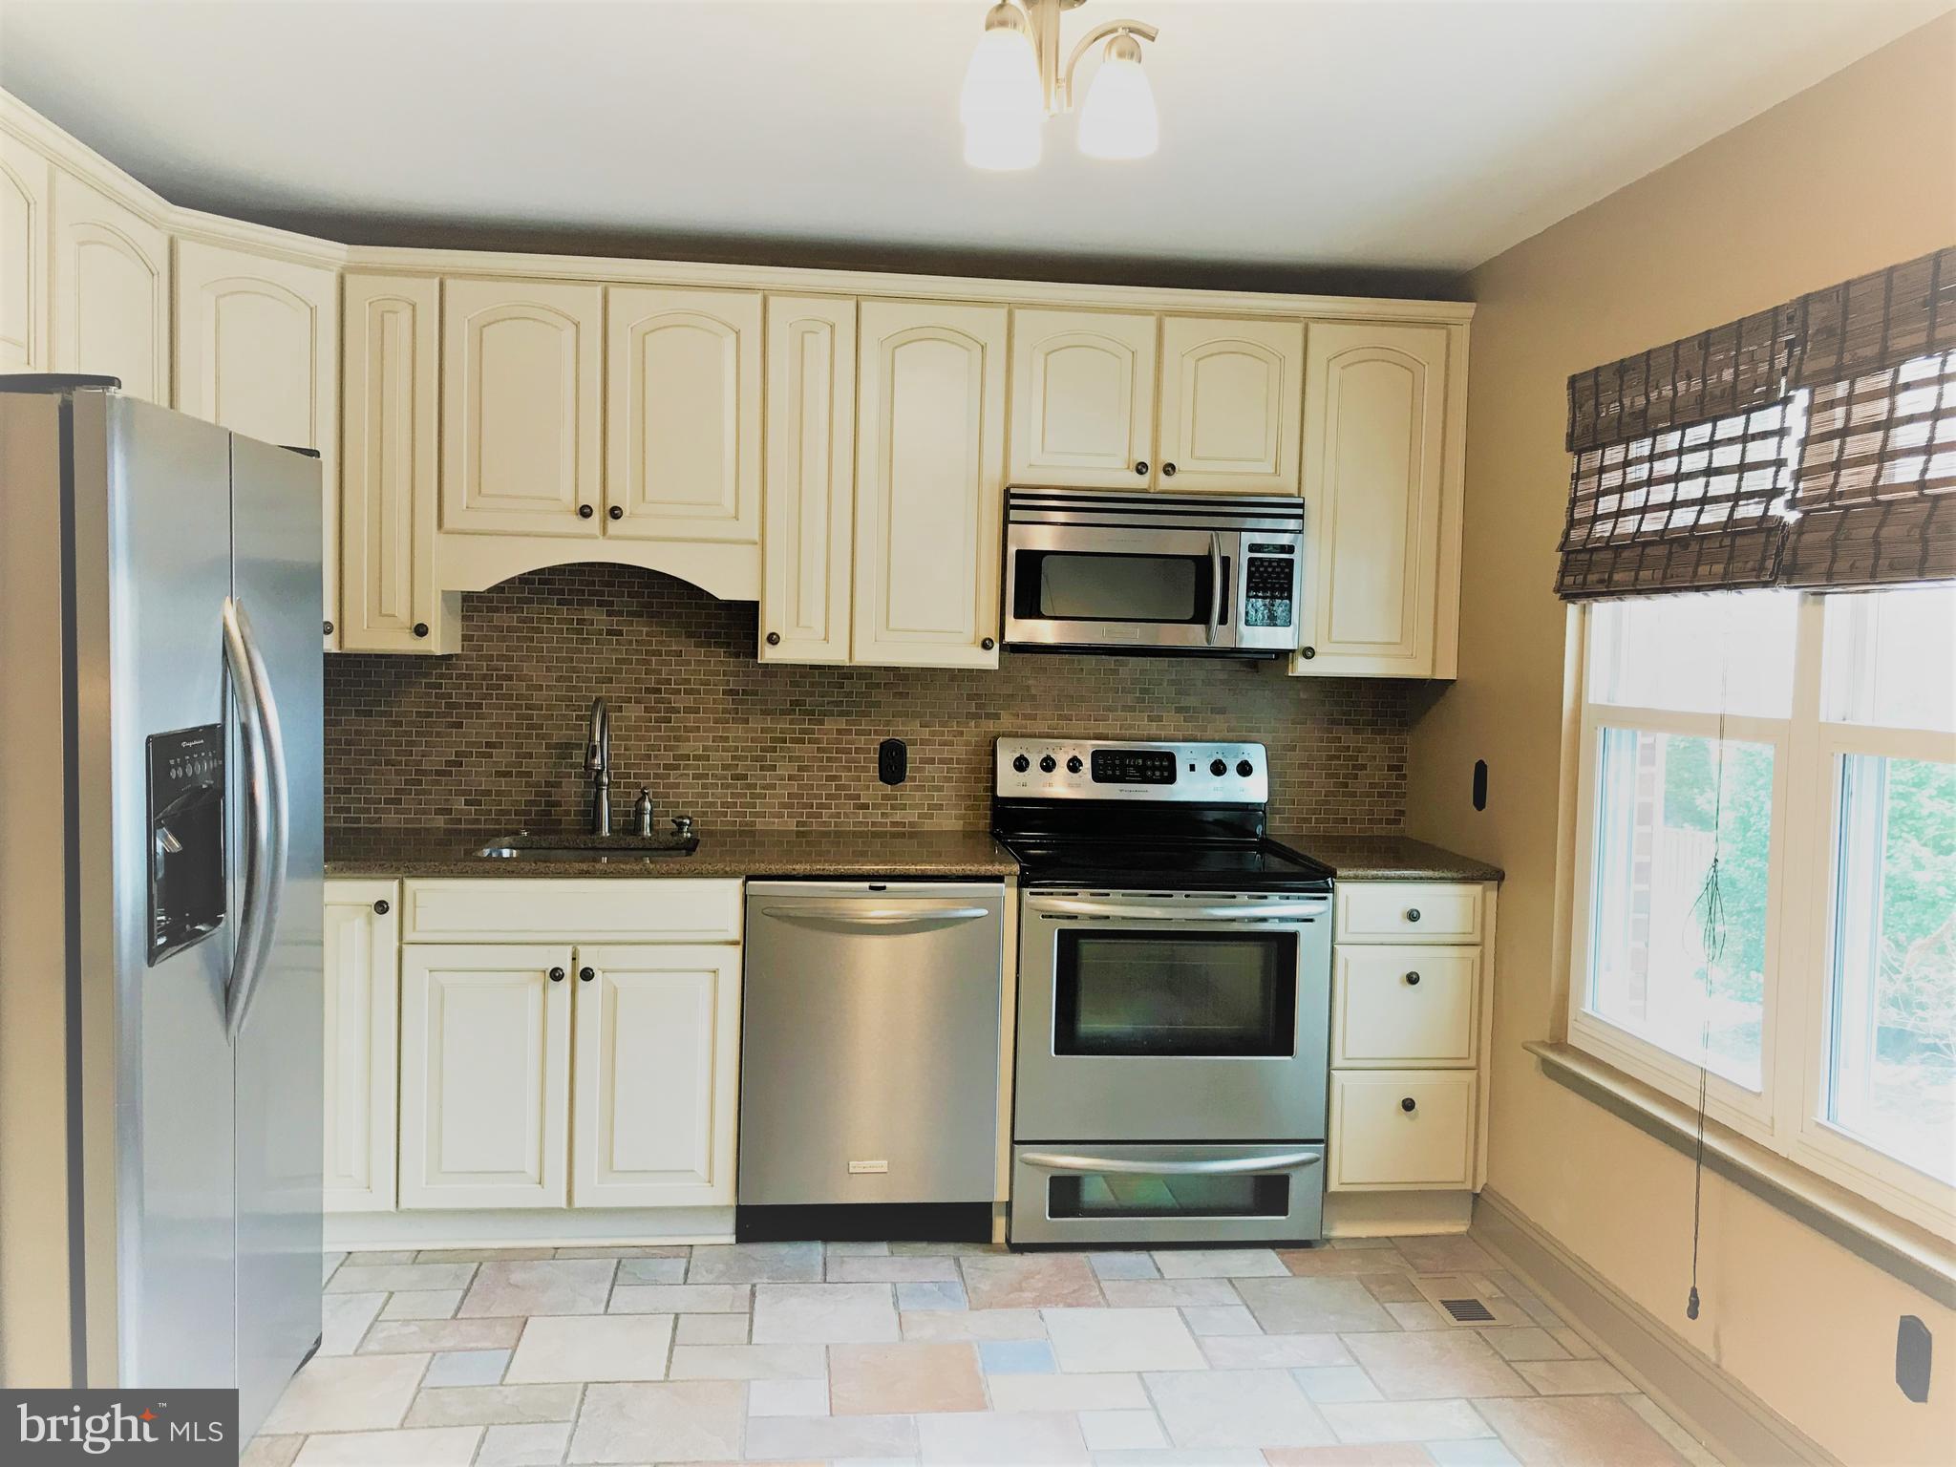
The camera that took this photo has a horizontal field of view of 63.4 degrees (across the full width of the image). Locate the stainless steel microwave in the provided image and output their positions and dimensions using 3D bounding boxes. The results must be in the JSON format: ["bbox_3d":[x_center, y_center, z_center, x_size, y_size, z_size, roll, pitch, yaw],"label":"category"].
[{"bbox_3d":[0.426,-0.413,4.143,0.759,0.410,0.410,1,3,-6],"label":"stainless steel microwave"}]

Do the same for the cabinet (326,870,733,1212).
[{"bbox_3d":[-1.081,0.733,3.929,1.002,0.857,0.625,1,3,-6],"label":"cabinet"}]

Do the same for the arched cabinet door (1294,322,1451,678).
[{"bbox_3d":[1.010,-0.598,4.090,0.373,0.899,0.028,1,3,-6],"label":"arched cabinet door"}]

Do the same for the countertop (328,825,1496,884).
[{"bbox_3d":[-0.297,0.301,3.977,3.101,0.036,0.631,1,3,-7],"label":"countertop"}]

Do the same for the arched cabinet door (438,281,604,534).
[{"bbox_3d":[-1.101,-0.782,3.834,0.369,0.605,0.025,1,3,-7],"label":"arched cabinet door"}]

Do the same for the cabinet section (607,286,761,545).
[{"bbox_3d":[-0.720,-0.775,3.879,0.367,0.605,0.025,1,3,-7],"label":"cabinet section"}]

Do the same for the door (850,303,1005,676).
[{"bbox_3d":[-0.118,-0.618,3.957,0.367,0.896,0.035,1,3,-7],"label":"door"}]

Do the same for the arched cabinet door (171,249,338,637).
[{"bbox_3d":[-1.655,-0.640,3.635,0.025,0.896,0.367,4,4,38],"label":"arched cabinet door"}]

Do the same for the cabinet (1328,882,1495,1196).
[{"bbox_3d":[1.016,0.730,4.165,0.413,0.783,0.612,1,3,-7],"label":"cabinet"}]

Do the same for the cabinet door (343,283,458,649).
[{"bbox_3d":[-1.430,-0.654,3.966,0.227,0.905,0.323,1,3,-6],"label":"cabinet door"}]

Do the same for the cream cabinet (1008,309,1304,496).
[{"bbox_3d":[0.437,-0.843,4.160,0.767,0.457,0.318,1,3,-7],"label":"cream cabinet"}]

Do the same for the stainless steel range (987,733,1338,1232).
[{"bbox_3d":[0.434,0.634,4.051,0.760,1.200,0.690,1,3,-6],"label":"stainless steel range"}]

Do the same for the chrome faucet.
[{"bbox_3d":[-0.966,0.091,4.030,0.058,0.365,0.250,1,3,-6],"label":"chrome faucet"}]

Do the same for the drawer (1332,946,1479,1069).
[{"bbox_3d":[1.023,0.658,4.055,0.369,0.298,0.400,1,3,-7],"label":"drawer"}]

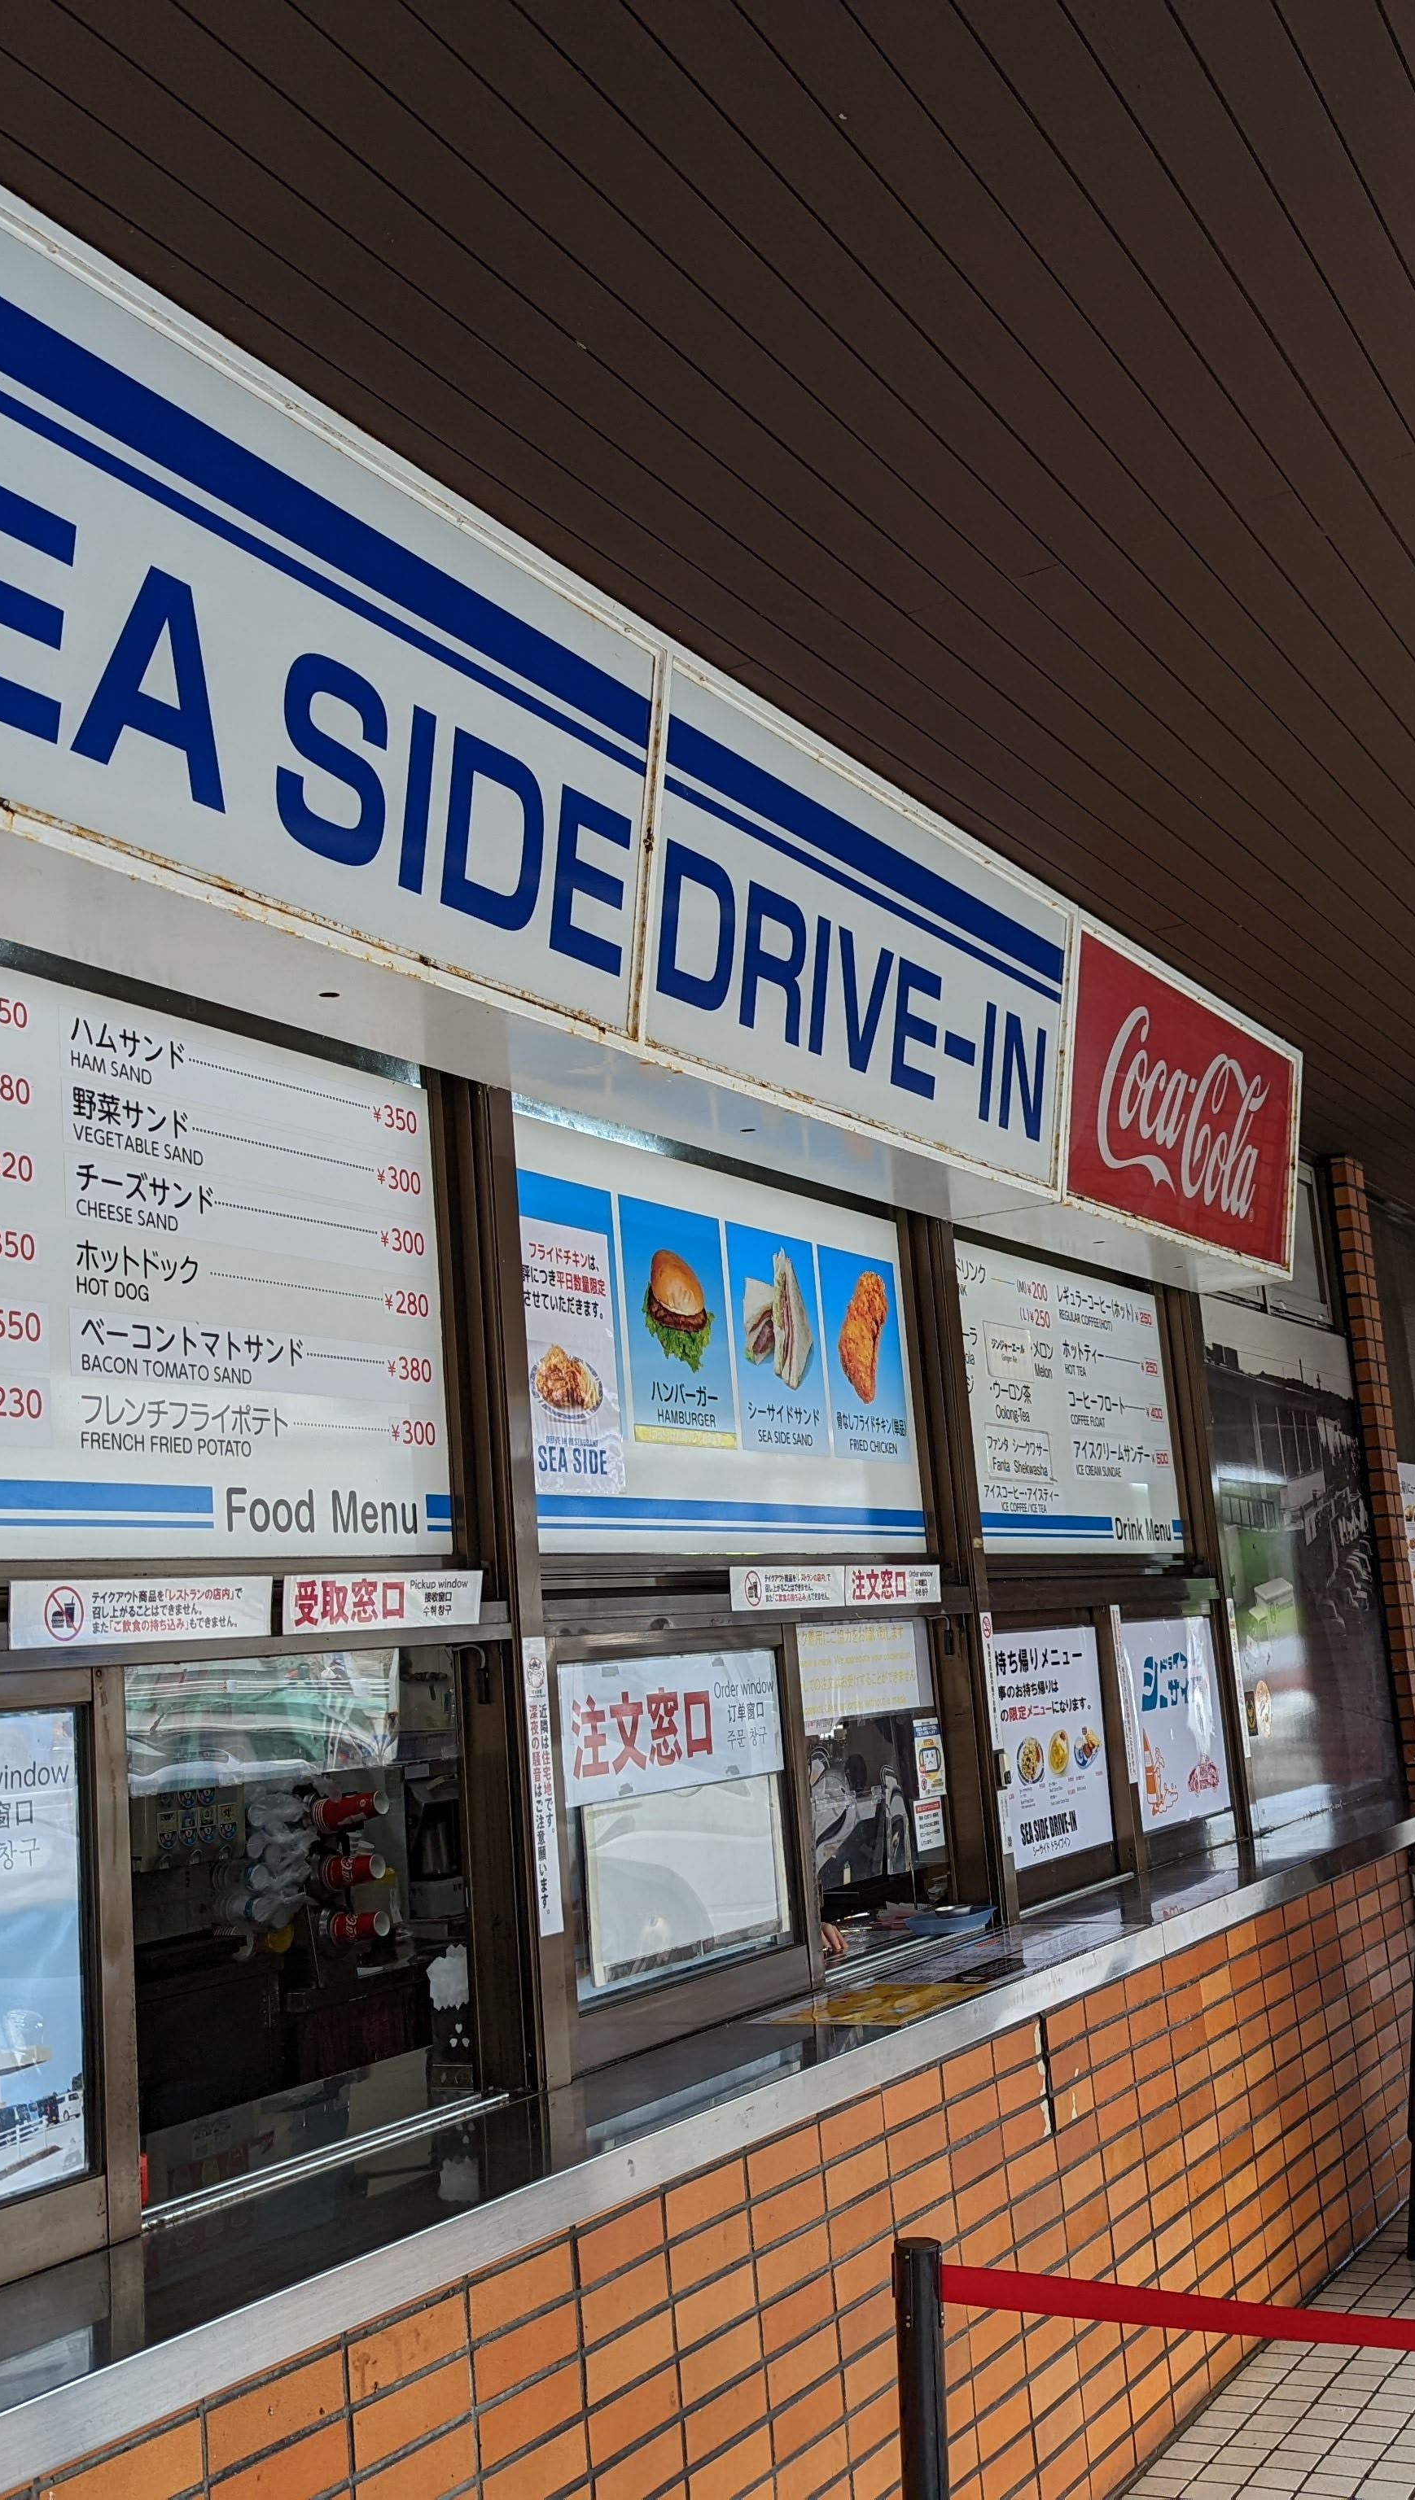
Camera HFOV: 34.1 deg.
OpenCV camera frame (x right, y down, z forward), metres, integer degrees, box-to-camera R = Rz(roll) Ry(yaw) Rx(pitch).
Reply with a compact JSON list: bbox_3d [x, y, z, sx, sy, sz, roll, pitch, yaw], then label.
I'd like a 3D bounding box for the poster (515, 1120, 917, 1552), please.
[{"bbox_3d":[0.069,0.210,4.626,0.040,0.790,1.620,-10,-11,29],"label":"poster"}]

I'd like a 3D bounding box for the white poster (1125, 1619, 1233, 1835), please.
[{"bbox_3d":[1.271,1.270,6.221,0.012,0.522,0.735,-10,-11,29],"label":"white poster"}]

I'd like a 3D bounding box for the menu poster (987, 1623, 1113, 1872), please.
[{"bbox_3d":[0.848,1.201,5.626,0.015,0.540,0.710,-10,-11,29],"label":"menu poster"}]

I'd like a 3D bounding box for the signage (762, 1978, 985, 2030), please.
[{"bbox_3d":[0.318,1.377,4.210,0.270,0.010,0.440,-10,-11,29],"label":"signage"}]

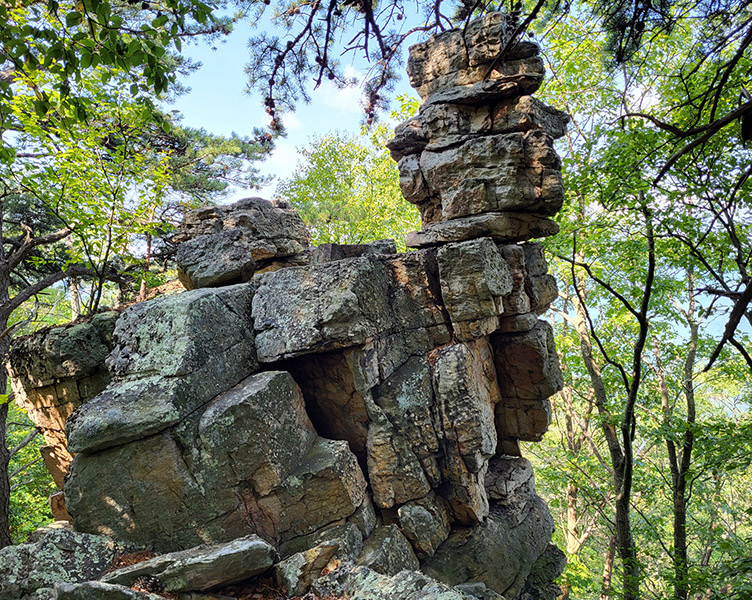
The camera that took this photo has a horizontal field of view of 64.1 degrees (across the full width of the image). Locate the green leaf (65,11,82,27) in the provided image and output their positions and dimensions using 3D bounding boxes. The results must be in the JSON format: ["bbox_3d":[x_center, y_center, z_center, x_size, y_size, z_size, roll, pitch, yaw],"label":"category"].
[{"bbox_3d":[-1.455,-1.356,2.900,0.075,0.070,0.030,0,-5,0],"label":"green leaf"}]

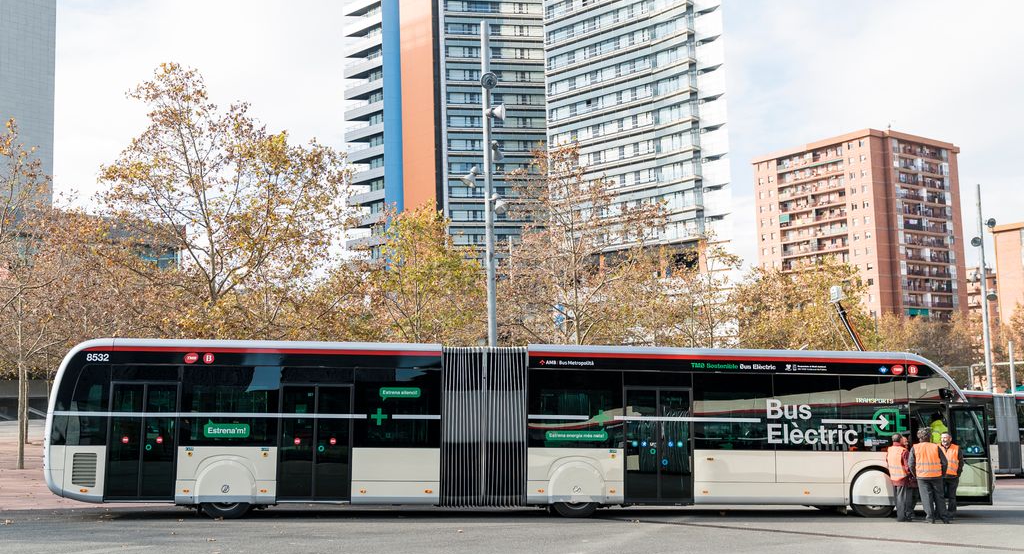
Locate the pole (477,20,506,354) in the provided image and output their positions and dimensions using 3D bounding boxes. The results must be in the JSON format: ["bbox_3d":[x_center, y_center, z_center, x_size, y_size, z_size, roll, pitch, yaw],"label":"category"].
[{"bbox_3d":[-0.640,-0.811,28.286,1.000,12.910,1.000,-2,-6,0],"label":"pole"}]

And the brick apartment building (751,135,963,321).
[{"bbox_3d":[70.394,-0.910,205.315,29.860,48.230,27.700,3,-8,-36],"label":"brick apartment building"}]

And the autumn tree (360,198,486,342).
[{"bbox_3d":[-3.135,1.922,35.491,4.500,9.220,4.280,-2,-6,0],"label":"autumn tree"}]

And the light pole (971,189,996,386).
[{"bbox_3d":[21.799,2.021,47.174,1.000,12.670,1.000,-2,-6,0],"label":"light pole"}]

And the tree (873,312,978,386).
[{"bbox_3d":[29.259,7.048,72.493,7.500,9.260,6.750,-2,-6,0],"label":"tree"}]

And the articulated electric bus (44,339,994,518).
[{"bbox_3d":[0.410,3.088,21.063,18.690,3.360,2.550,1,-7,-5],"label":"articulated electric bus"}]

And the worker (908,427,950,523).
[{"bbox_3d":[8.050,3.831,19.827,0.700,1.780,0.480,-4,-7,20],"label":"worker"}]

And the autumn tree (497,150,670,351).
[{"bbox_3d":[2.340,0.926,33.071,5.420,10.710,5.150,-2,-6,0],"label":"autumn tree"}]

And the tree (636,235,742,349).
[{"bbox_3d":[7.363,2.934,42.495,4.730,9.360,4.490,-2,-6,0],"label":"tree"}]

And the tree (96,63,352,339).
[{"bbox_3d":[-8.890,-0.421,31.679,7.920,12.740,7.120,-2,-6,0],"label":"tree"}]

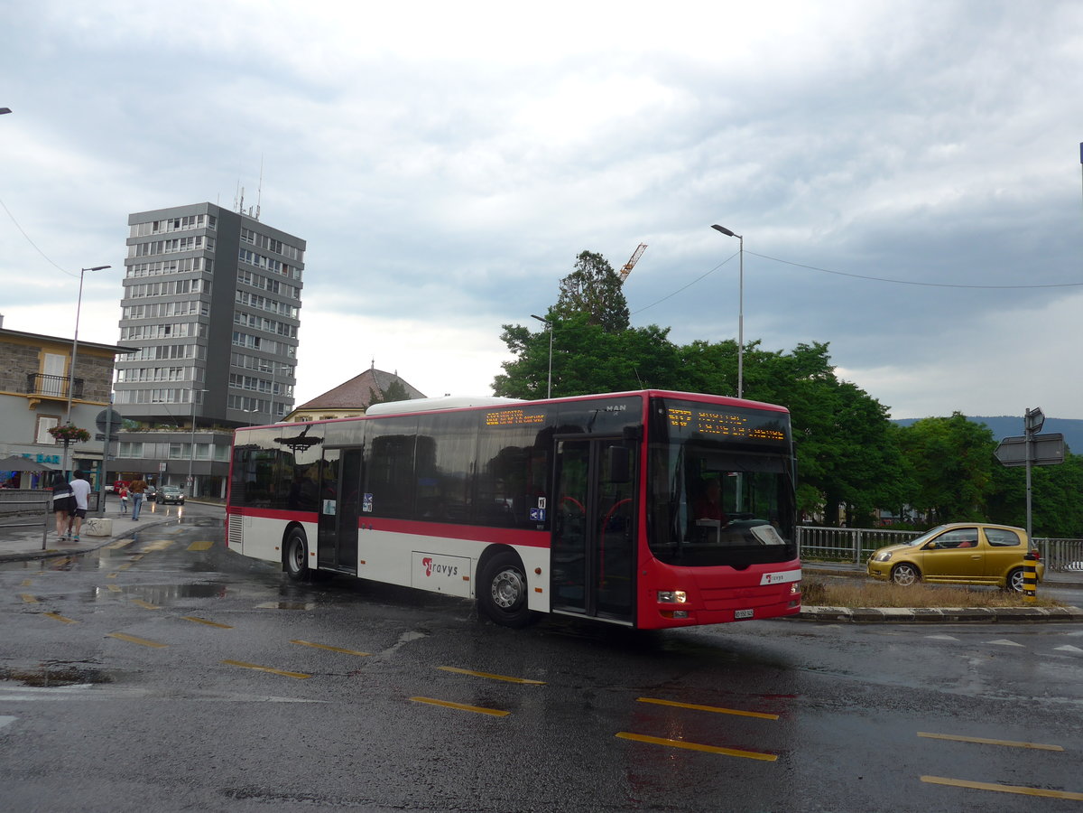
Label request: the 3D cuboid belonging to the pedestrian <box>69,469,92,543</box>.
[{"bbox_3d":[-11.232,2.423,22.188,0.560,1.760,0.480,3,-6,-12],"label":"pedestrian"}]

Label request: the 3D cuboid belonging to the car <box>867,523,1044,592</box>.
[{"bbox_3d":[8.920,3.265,19.950,3.615,1.500,1.660,1,-6,8],"label":"car"}]

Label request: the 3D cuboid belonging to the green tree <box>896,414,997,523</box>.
[{"bbox_3d":[25.601,4.591,57.599,7.200,8.017,7.000,0,-6,24],"label":"green tree"}]

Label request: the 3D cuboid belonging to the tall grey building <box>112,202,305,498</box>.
[{"bbox_3d":[-49.748,-7.160,136.431,15.995,40.201,19.952,0,-6,27],"label":"tall grey building"}]

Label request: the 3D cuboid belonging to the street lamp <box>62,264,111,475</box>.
[{"bbox_3d":[-15.426,-0.505,30.520,1.150,8.500,0.300,1,-6,9],"label":"street lamp"}]

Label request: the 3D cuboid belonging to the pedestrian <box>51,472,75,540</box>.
[{"bbox_3d":[-11.641,2.460,22.182,0.580,1.640,0.500,3,-6,-12],"label":"pedestrian"}]

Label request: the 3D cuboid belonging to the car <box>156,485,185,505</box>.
[{"bbox_3d":[-29.103,6.819,70.594,1.750,1.500,4.200,6,-7,-30],"label":"car"}]

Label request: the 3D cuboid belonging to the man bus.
[{"bbox_3d":[-1.537,1.461,14.296,2.520,2.980,11.980,7,-7,-38],"label":"man bus"}]

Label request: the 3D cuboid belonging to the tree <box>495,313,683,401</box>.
[{"bbox_3d":[1.908,0.831,43.461,9.200,10.784,9.000,2,-6,3],"label":"tree"}]

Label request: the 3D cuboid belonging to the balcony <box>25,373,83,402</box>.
[{"bbox_3d":[-24.246,-0.863,45.203,1.086,1.217,2.234,-2,-7,38],"label":"balcony"}]

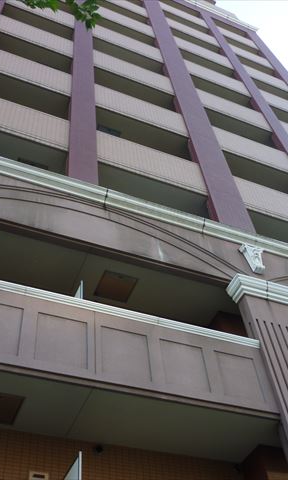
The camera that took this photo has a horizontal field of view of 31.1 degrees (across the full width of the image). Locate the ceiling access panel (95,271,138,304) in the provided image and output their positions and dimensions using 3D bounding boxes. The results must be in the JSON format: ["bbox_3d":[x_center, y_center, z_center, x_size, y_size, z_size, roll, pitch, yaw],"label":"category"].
[{"bbox_3d":[-0.500,0.868,9.456,0.650,0.060,0.650,16,-54,-18],"label":"ceiling access panel"}]

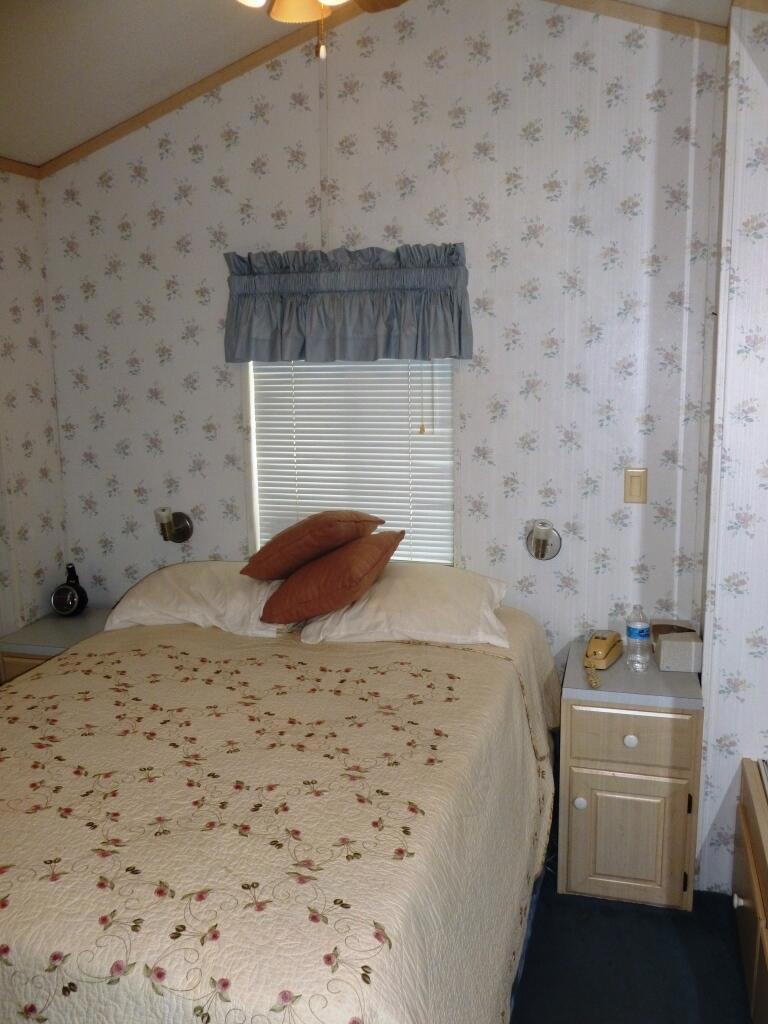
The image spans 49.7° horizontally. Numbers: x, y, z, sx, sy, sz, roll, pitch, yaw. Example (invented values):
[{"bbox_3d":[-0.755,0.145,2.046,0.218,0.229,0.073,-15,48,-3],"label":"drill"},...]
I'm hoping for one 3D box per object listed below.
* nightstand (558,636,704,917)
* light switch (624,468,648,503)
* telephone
[{"bbox_3d":[0.761,0.805,2.596,0.380,0.640,0.410,2,9,15],"label":"nightstand"},{"bbox_3d":[0.803,-0.081,2.642,0.071,0.113,0.013,2,9,15],"label":"light switch"},{"bbox_3d":[0.680,0.420,2.579,0.085,0.077,0.205,4,11,24],"label":"telephone"}]

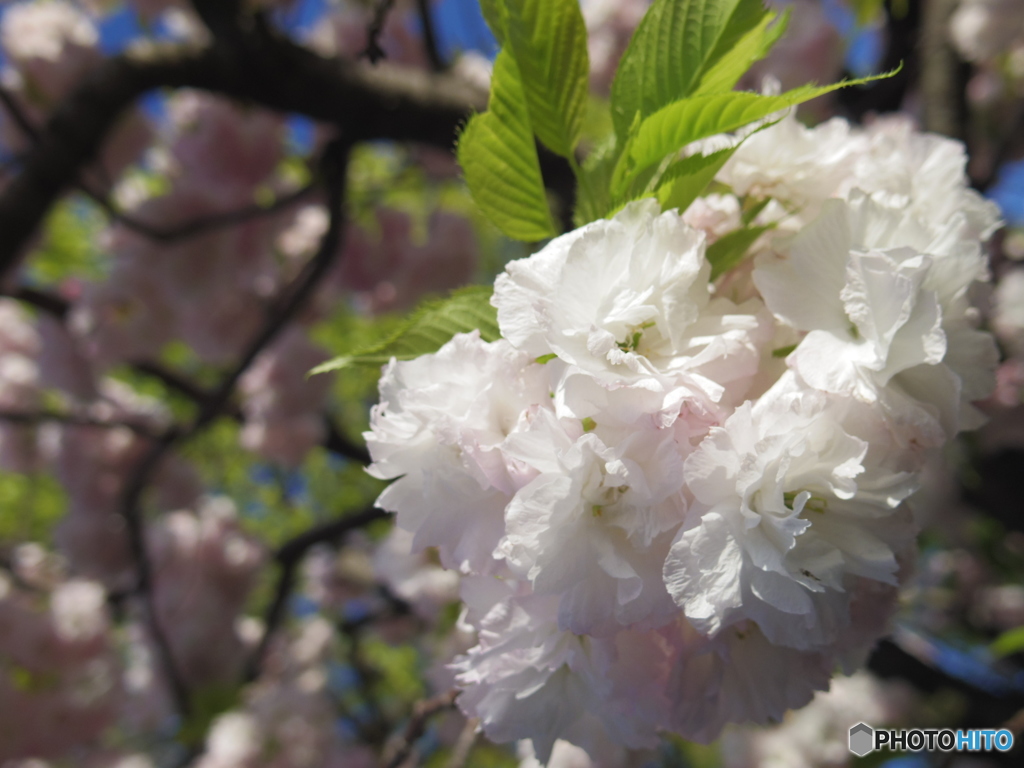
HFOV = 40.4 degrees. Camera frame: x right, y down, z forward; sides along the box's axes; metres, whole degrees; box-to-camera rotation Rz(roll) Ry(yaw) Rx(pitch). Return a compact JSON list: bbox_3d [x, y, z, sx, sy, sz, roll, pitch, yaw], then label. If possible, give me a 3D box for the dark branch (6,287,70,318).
[{"bbox_3d":[-0.393,-0.067,1.150,0.058,0.018,0.020,20,0,0],"label":"dark branch"}]

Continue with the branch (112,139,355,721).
[{"bbox_3d":[-0.230,0.038,1.150,0.190,0.480,0.130,3,-3,0],"label":"branch"}]

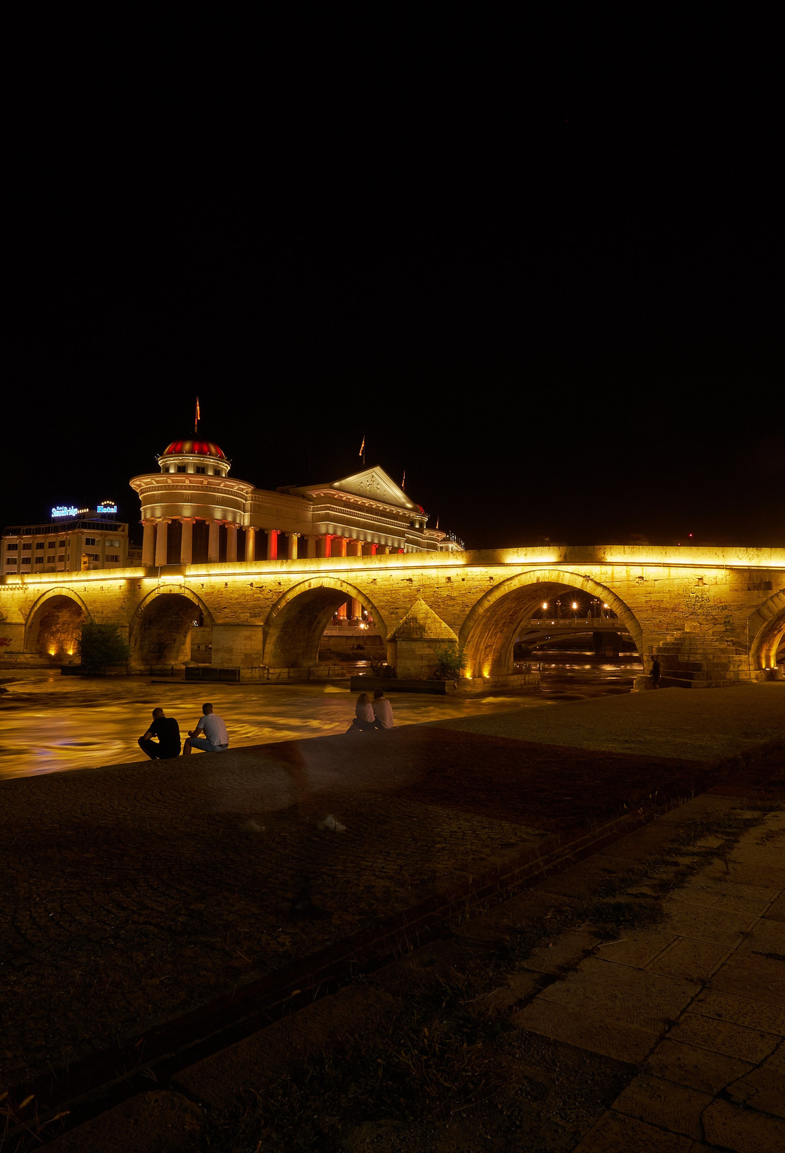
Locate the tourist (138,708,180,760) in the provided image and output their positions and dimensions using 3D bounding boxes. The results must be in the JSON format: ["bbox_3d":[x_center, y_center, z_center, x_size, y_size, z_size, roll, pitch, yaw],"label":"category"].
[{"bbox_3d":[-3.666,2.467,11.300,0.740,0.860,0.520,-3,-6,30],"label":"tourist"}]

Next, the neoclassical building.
[{"bbox_3d":[-15.500,-3.745,143.000,31.000,33.000,82.000,-3,-6,32],"label":"neoclassical building"}]

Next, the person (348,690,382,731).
[{"bbox_3d":[-0.561,2.749,14.600,0.720,0.880,0.480,-4,-7,41],"label":"person"}]

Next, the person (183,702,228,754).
[{"bbox_3d":[-3.050,2.499,11.700,0.750,0.920,0.500,-2,-5,23],"label":"person"}]

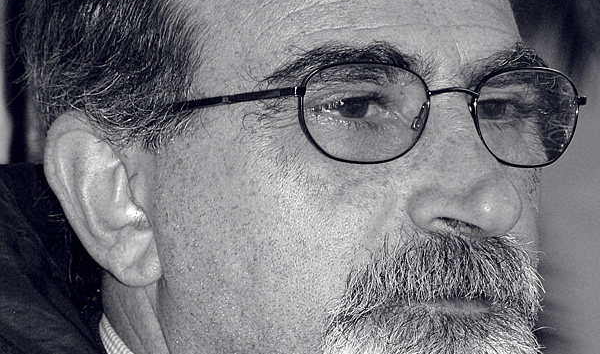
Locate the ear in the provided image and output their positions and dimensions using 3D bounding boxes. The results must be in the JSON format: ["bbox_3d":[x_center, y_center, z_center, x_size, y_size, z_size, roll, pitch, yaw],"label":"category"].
[{"bbox_3d":[-0.071,0.008,2.030,0.035,0.064,0.023,-23,-7,31],"label":"ear"}]

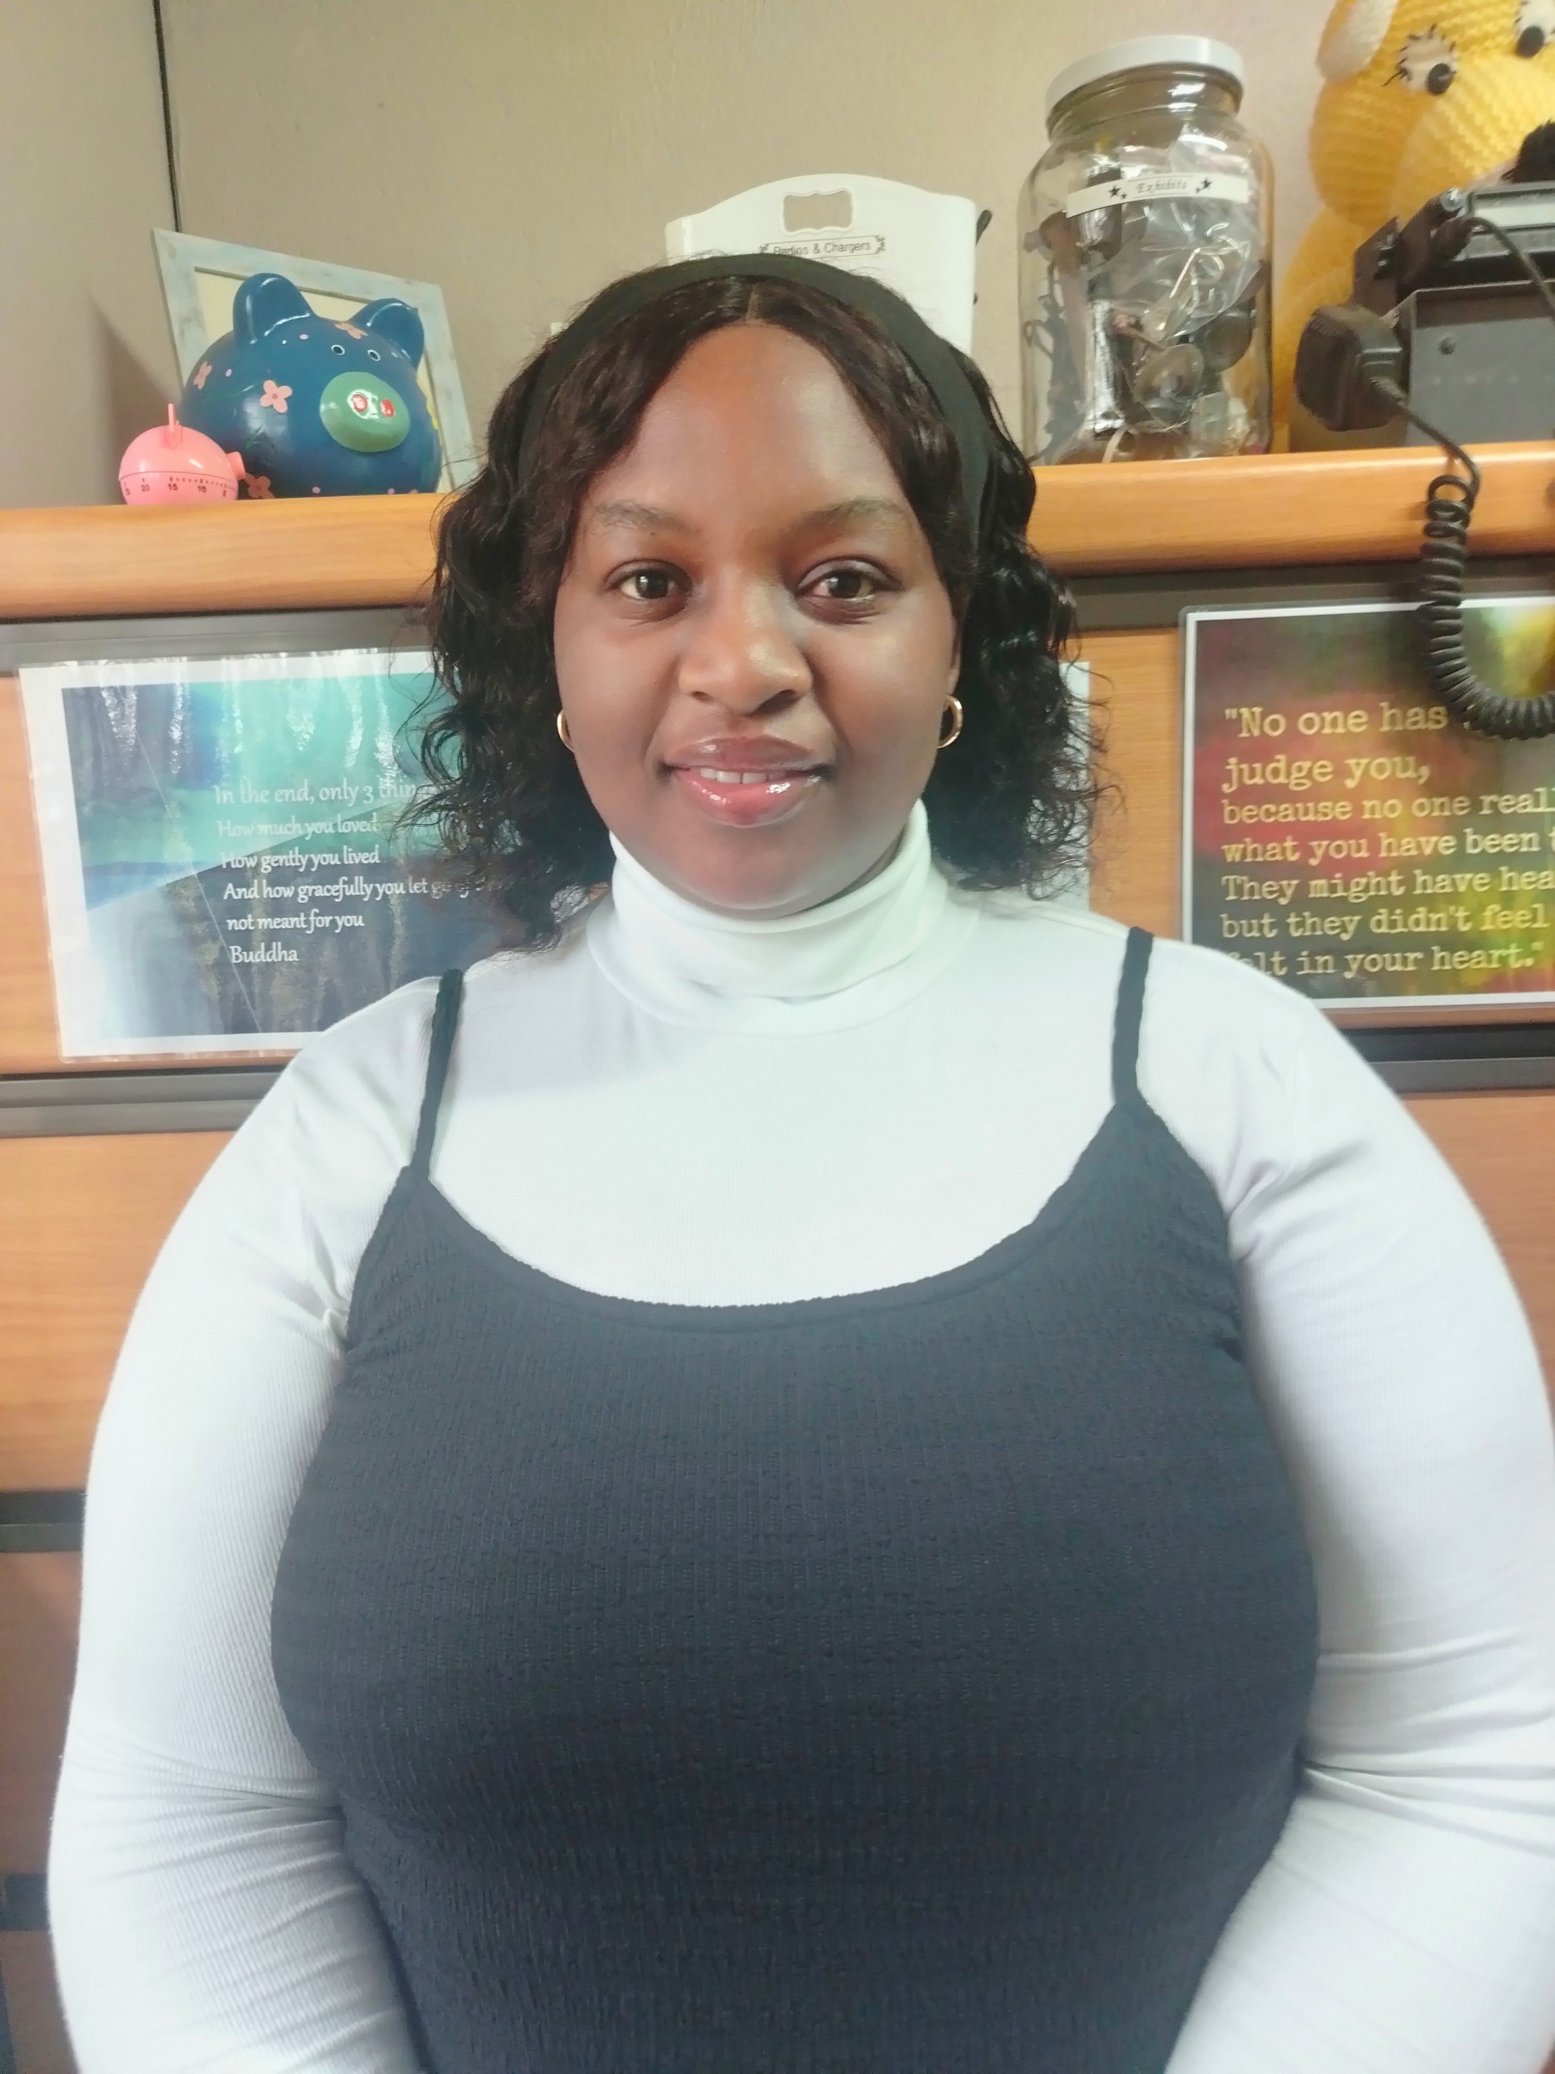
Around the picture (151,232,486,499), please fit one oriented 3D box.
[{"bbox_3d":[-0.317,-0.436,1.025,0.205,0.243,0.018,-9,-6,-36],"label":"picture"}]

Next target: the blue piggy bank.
[{"bbox_3d":[-0.284,-0.372,0.884,0.154,0.142,0.172,-9,11,-37],"label":"blue piggy bank"}]

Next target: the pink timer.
[{"bbox_3d":[-0.334,-0.319,0.811,0.069,0.064,0.063,-5,9,-18],"label":"pink timer"}]

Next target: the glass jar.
[{"bbox_3d":[0.224,-0.445,0.879,0.150,0.250,0.150,-2,9,2],"label":"glass jar"}]

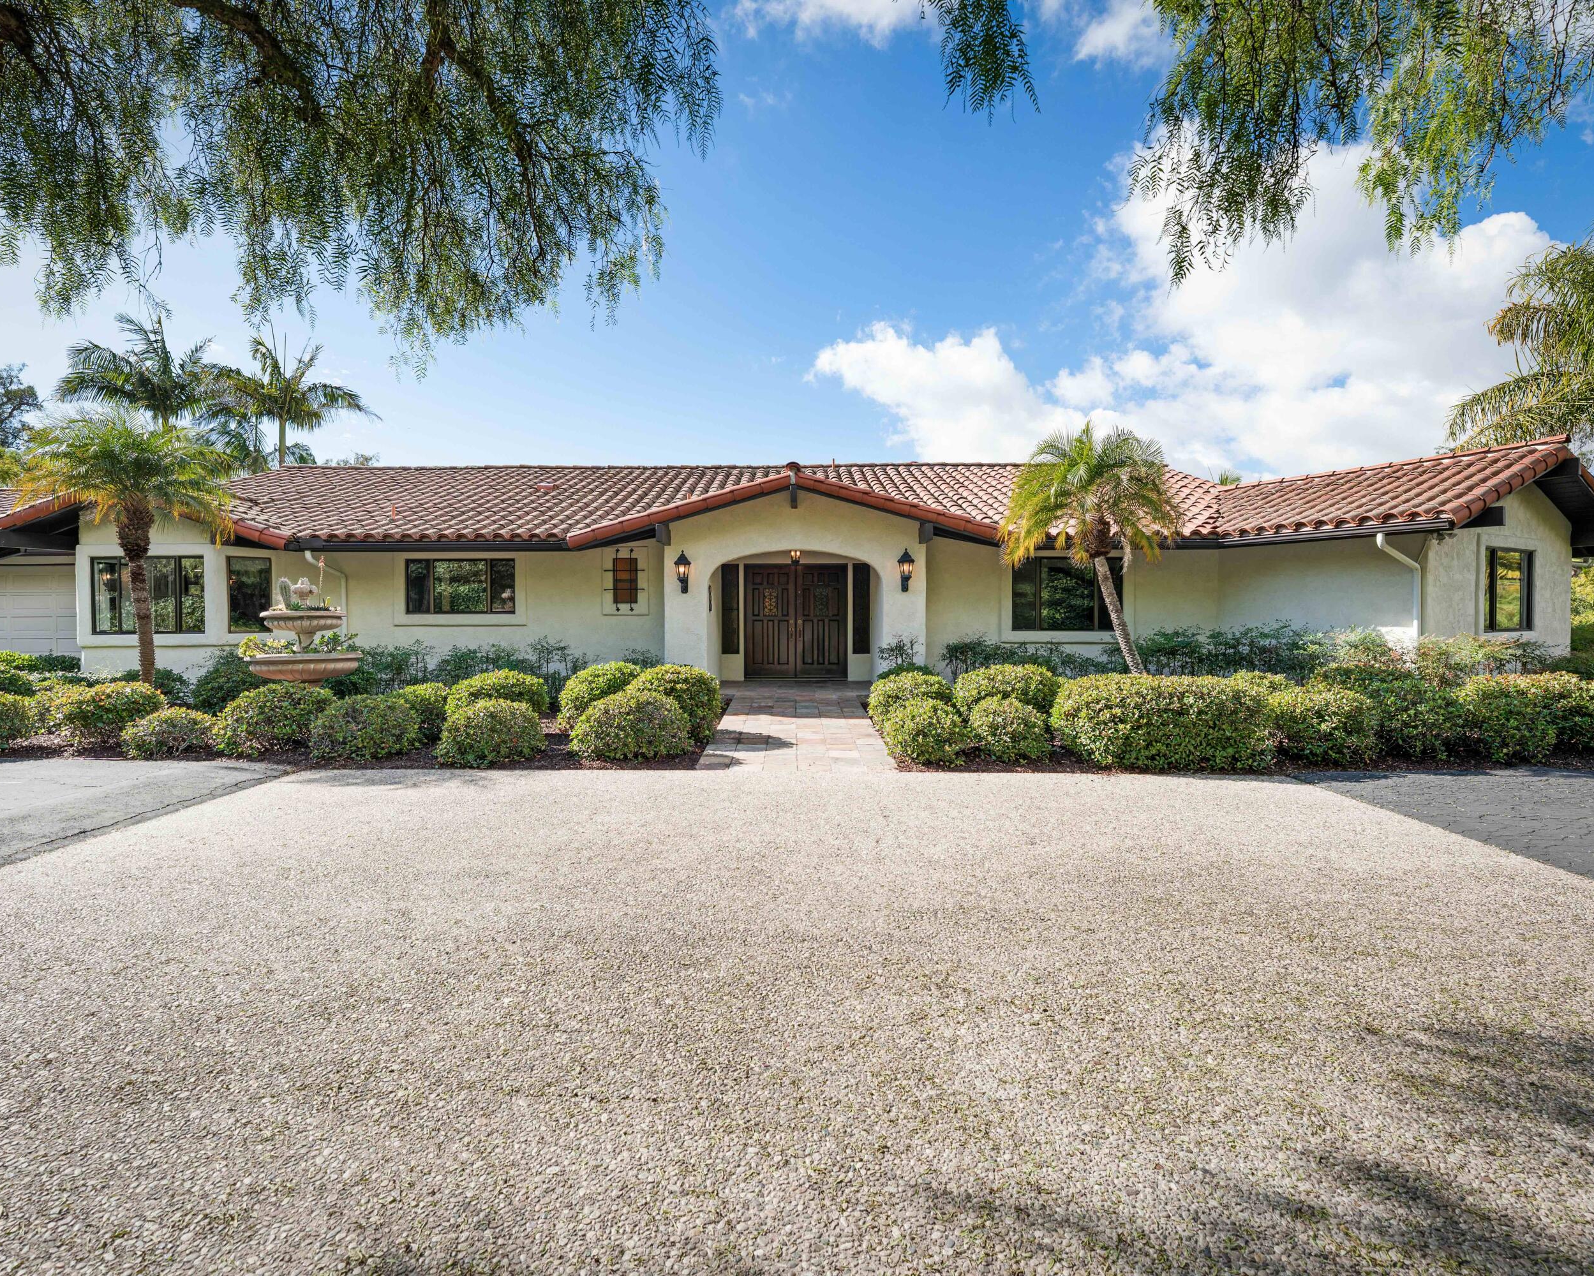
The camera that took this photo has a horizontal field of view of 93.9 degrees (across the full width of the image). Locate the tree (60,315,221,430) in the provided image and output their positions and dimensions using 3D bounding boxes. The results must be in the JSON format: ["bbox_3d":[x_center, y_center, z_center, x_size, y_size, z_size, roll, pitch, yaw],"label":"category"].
[{"bbox_3d":[-23.000,-5.200,26.300,4.900,12.200,4.900,0,0,0],"label":"tree"}]

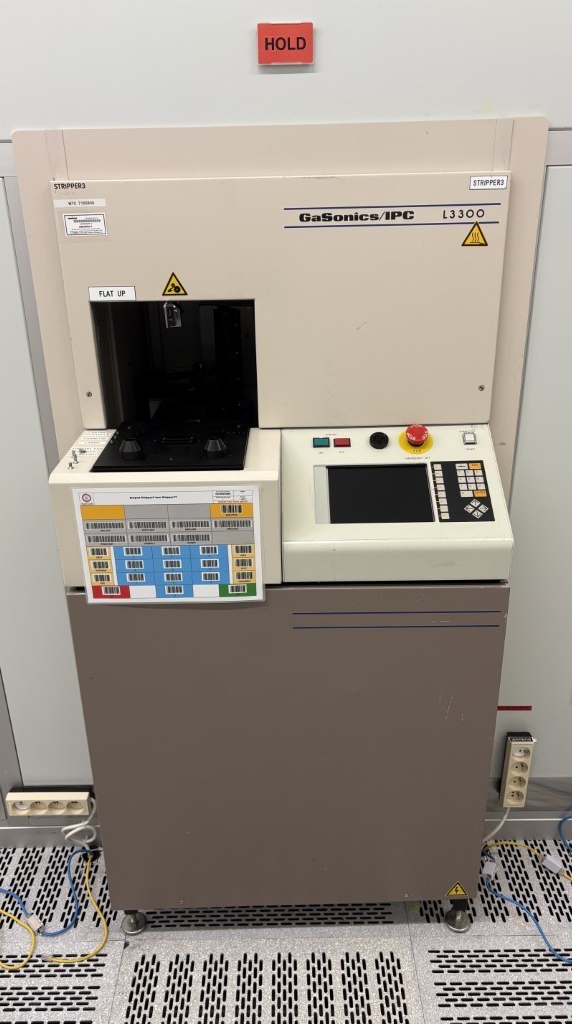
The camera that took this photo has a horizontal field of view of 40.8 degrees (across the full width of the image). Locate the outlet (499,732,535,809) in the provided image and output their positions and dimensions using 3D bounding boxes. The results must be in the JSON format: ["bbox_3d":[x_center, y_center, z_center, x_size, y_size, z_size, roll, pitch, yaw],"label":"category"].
[{"bbox_3d":[0.536,0.604,1.789,0.051,0.198,0.041,-1,24,0],"label":"outlet"}]

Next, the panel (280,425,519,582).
[{"bbox_3d":[0.187,-0.022,1.379,0.388,0.205,0.236,-1,24,0],"label":"panel"}]

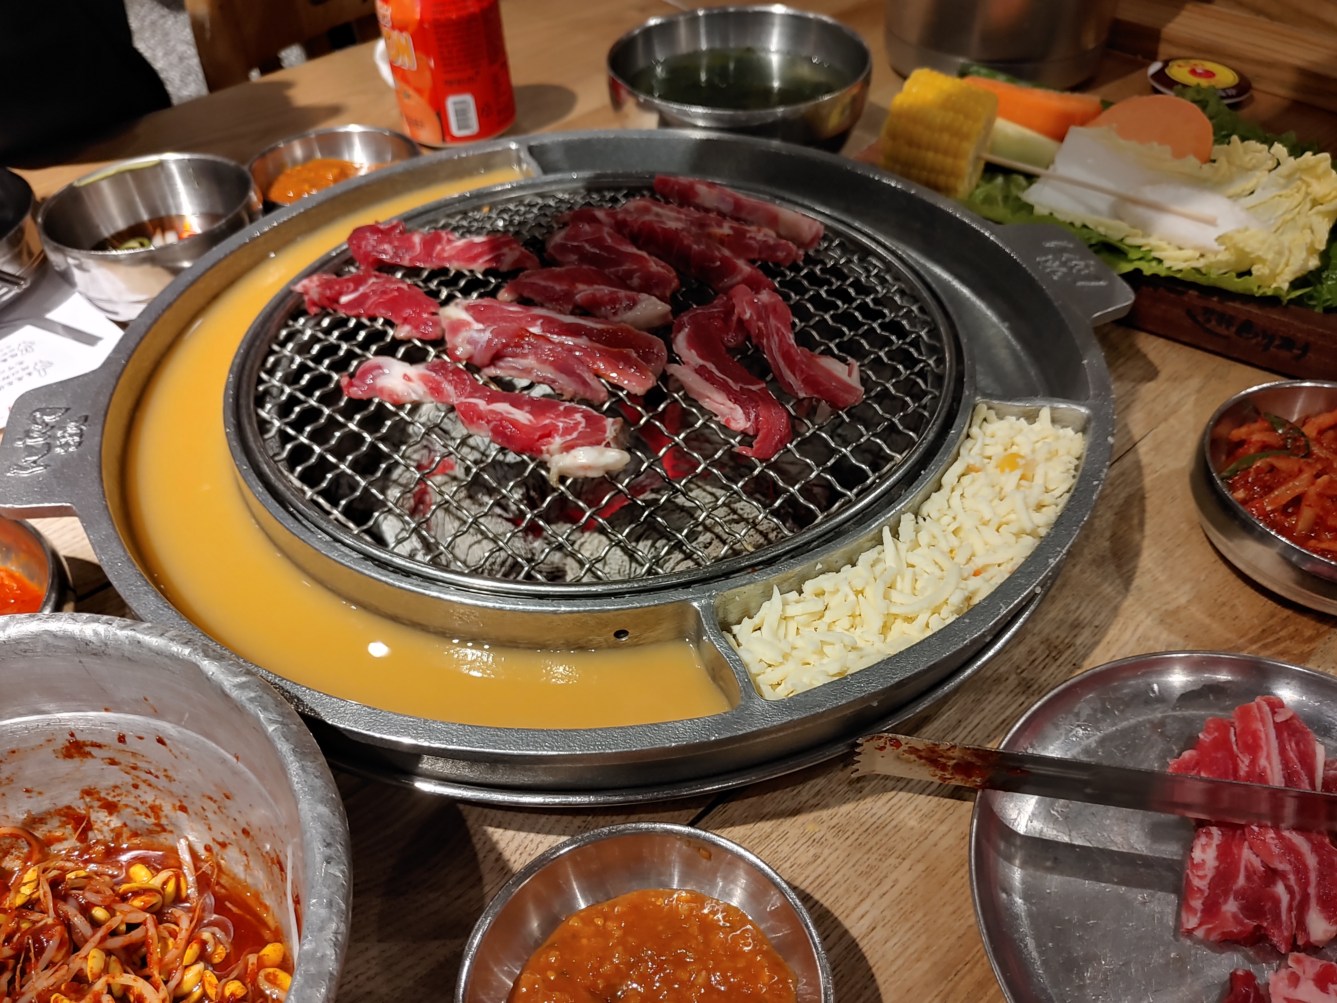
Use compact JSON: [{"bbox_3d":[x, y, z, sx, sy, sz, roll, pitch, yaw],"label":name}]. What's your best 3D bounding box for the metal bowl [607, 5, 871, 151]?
[{"bbox_3d":[0.037,-0.210,0.538,0.137,0.057,0.137,-1,44,0],"label":"metal bowl"}]

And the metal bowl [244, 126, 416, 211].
[{"bbox_3d":[-0.165,-0.157,0.507,0.080,0.031,0.080,-1,44,0],"label":"metal bowl"}]

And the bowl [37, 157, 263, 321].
[{"bbox_3d":[-0.228,-0.116,0.457,0.089,0.045,0.089,-1,44,0],"label":"bowl"}]

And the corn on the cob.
[{"bbox_3d":[0.128,-0.174,0.478,0.043,0.050,0.050,26,51,25],"label":"corn on the cob"}]

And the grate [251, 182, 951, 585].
[{"bbox_3d":[-0.025,-0.061,0.388,0.259,0.010,0.259,-2,44,0],"label":"grate"}]

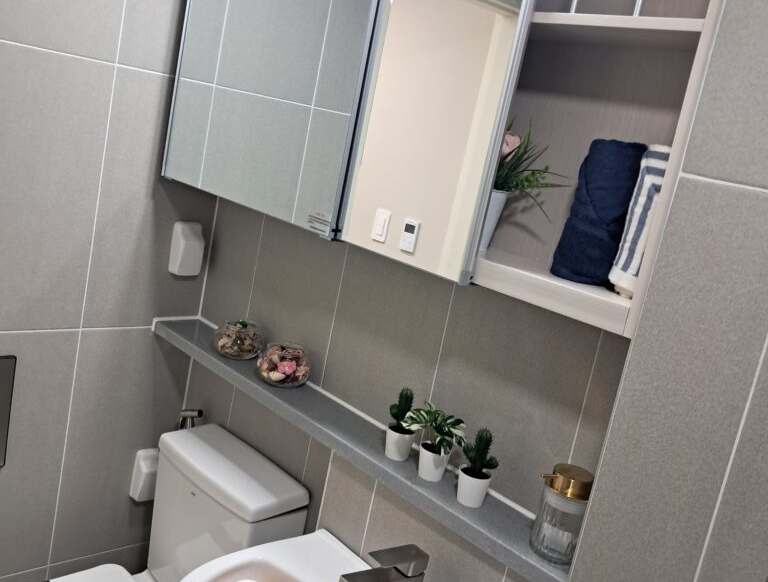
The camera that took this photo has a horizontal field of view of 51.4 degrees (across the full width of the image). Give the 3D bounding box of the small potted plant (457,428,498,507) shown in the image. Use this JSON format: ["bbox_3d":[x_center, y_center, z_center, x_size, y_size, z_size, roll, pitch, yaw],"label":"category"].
[{"bbox_3d":[0.150,0.279,1.275,0.059,0.127,0.060,1,15,-44],"label":"small potted plant"}]

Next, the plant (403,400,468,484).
[{"bbox_3d":[0.080,0.253,1.342,0.093,0.127,0.103,1,15,-44],"label":"plant"}]

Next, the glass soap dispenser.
[{"bbox_3d":[0.253,0.323,1.158,0.094,0.128,0.074,6,12,-28],"label":"glass soap dispenser"}]

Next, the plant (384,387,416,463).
[{"bbox_3d":[0.034,0.231,1.399,0.056,0.128,0.056,11,11,-2],"label":"plant"}]

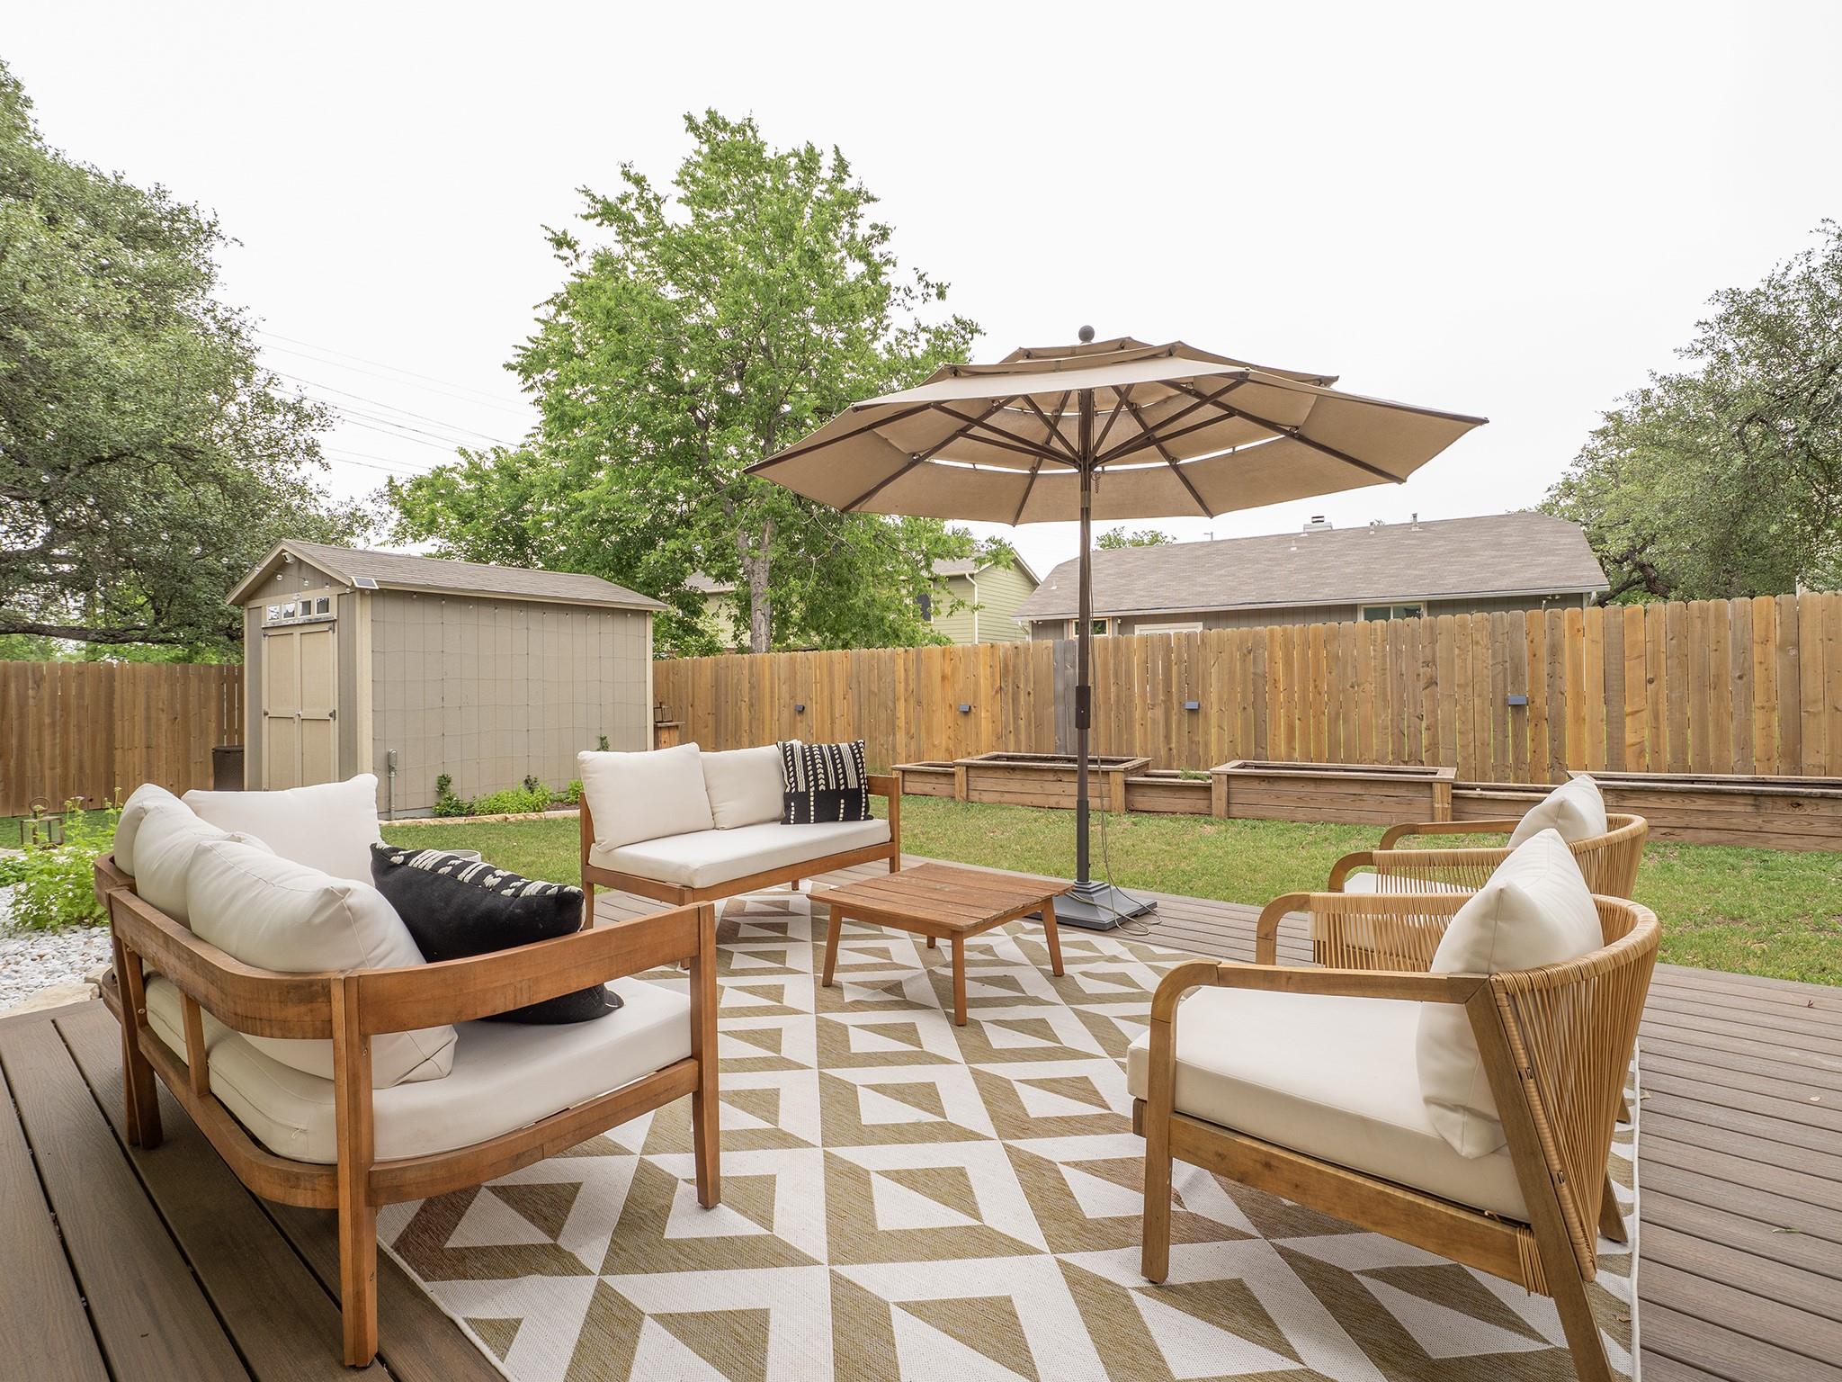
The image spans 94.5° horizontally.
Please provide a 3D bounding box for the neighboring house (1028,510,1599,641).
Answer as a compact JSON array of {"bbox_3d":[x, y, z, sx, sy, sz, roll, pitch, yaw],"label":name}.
[{"bbox_3d":[7.929,-1.014,17.839,9.500,4.650,7.600,-1,-1,29],"label":"neighboring house"}]

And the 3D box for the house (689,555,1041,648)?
[{"bbox_3d":[-1.584,-1.776,33.506,11.200,7.000,8.500,-1,-1,26],"label":"house"}]

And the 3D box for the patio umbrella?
[{"bbox_3d":[0.807,-0.363,4.187,3.300,2.880,3.300,-1,-1,0],"label":"patio umbrella"}]

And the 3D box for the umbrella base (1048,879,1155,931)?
[{"bbox_3d":[0.787,1.017,4.166,0.530,0.125,0.530,-2,-1,39],"label":"umbrella base"}]

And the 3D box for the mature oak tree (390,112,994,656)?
[{"bbox_3d":[-4.489,-4.915,16.574,11.600,12.750,10.500,-1,-1,0],"label":"mature oak tree"}]

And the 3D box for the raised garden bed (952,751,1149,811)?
[{"bbox_3d":[1.443,0.996,9.349,2.007,0.455,0.900,-1,-1,34],"label":"raised garden bed"}]

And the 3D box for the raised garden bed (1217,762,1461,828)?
[{"bbox_3d":[3.752,0.940,7.791,1.933,0.455,0.900,-1,-1,34],"label":"raised garden bed"}]

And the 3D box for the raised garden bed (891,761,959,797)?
[{"bbox_3d":[0.255,1.060,10.102,0.883,0.325,0.720,-1,-1,34],"label":"raised garden bed"}]

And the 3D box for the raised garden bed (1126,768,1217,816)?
[{"bbox_3d":[2.599,1.021,8.520,0.864,0.325,0.720,-1,-1,34],"label":"raised garden bed"}]

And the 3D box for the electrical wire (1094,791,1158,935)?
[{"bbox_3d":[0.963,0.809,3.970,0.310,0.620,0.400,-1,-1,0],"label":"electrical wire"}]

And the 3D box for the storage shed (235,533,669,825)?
[{"bbox_3d":[-6.085,-0.129,11.268,3.200,3.050,3.950,-1,-1,33],"label":"storage shed"}]

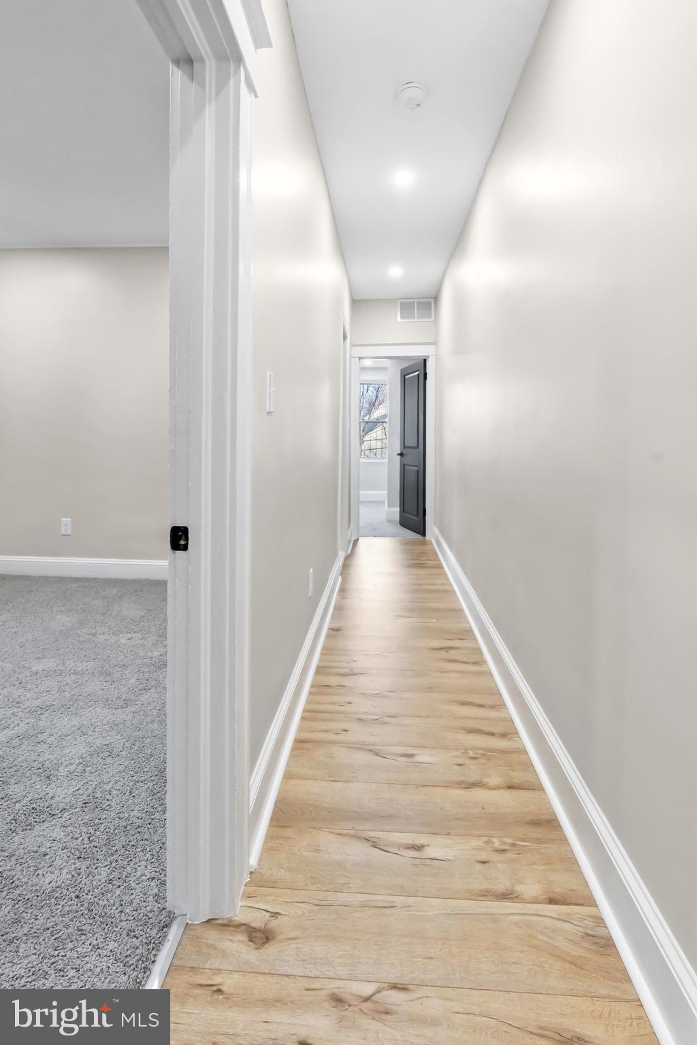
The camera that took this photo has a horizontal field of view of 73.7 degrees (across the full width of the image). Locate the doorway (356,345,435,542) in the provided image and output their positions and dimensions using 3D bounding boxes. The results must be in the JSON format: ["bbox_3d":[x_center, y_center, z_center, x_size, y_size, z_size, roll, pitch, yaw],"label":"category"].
[{"bbox_3d":[0.531,-0.892,5.340,0.920,2.170,0.160,0,5,4],"label":"doorway"}]

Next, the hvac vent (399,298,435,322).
[{"bbox_3d":[0.766,-2.418,5.280,0.415,0.265,0.030,0,5,4],"label":"hvac vent"}]

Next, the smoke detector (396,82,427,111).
[{"bbox_3d":[0.290,-1.964,2.140,0.143,0.042,0.143,0,5,4],"label":"smoke detector"}]

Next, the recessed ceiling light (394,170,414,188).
[{"bbox_3d":[0.341,-2.107,2.850,0.130,0.030,0.130,0,5,4],"label":"recessed ceiling light"}]

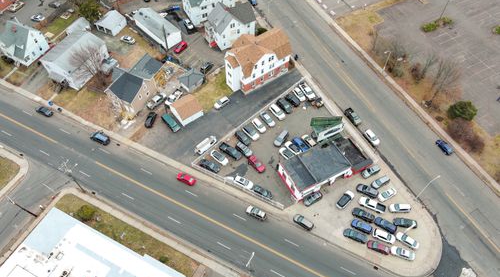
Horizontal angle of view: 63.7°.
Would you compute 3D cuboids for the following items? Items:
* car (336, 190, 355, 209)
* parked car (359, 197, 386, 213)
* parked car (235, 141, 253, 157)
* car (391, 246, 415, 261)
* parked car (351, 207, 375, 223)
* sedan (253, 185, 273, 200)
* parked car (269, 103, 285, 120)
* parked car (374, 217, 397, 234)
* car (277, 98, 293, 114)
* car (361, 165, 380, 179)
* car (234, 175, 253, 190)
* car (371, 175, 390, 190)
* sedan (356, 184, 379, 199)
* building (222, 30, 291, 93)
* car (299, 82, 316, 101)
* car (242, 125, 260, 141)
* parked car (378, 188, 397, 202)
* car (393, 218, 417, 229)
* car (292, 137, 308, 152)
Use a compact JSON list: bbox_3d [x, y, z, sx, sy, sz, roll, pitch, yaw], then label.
[{"bbox_3d":[21.106,13.661,89.580,4.500,1.600,1.850,-38,65,-21],"label":"car"},{"bbox_3d":[27.679,14.781,90.862,5.850,1.850,2.000,20,59,13],"label":"parked car"},{"bbox_3d":[-1.476,2.443,97.395,1.838,1.600,4.743,-36,62,-23],"label":"parked car"},{"bbox_3d":[31.868,23.810,83.525,4.800,1.450,1.810,18,57,12],"label":"car"},{"bbox_3d":[24.745,16.671,87.618,4.896,1.420,1.838,23,57,15],"label":"parked car"},{"bbox_3d":[2.867,12.163,92.985,4.850,1.460,1.820,28,61,17],"label":"sedan"},{"bbox_3d":[6.818,-7.104,102.737,1.950,1.750,4.800,-37,64,-20],"label":"parked car"},{"bbox_3d":[29.199,18.616,86.360,4.700,1.650,1.900,26,61,16],"label":"parked car"},{"bbox_3d":[9.057,-8.515,105.874,1.800,1.470,4.550,-32,61,-20],"label":"car"},{"bbox_3d":[28.739,7.785,95.718,4.800,1.460,1.830,-26,60,-16],"label":"car"},{"bbox_3d":[-1.393,10.049,91.947,4.641,1.600,1.838,26,58,17],"label":"car"},{"bbox_3d":[30.243,9.956,93.102,4.400,1.520,1.780,-25,59,-16],"label":"car"},{"bbox_3d":[27.183,12.144,92.838,4.850,1.470,1.840,26,60,16],"label":"sedan"},{"bbox_3d":[1.572,-21.605,109.799,17.400,10.700,10.300,-29,61,-17],"label":"building"},{"bbox_3d":[15.474,-13.047,108.531,1.970,1.850,5.610,-23,58,-16],"label":"car"},{"bbox_3d":[0.217,-1.415,100.811,4.450,1.620,1.800,39,63,23],"label":"car"},{"bbox_3d":[31.256,12.728,91.234,4.500,1.430,1.770,-24,59,-16],"label":"parked car"},{"bbox_3d":[33.428,18.124,86.659,4.743,1.450,1.818,11,55,7],"label":"car"},{"bbox_3d":[12.126,1.377,97.419,1.850,1.600,4.550,-37,64,-21],"label":"car"}]

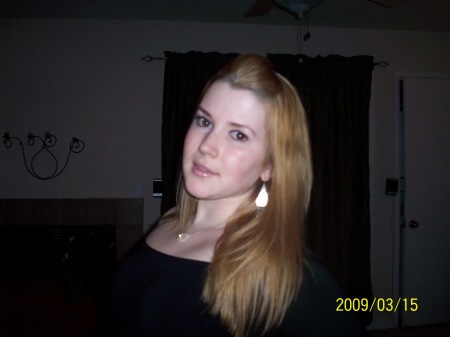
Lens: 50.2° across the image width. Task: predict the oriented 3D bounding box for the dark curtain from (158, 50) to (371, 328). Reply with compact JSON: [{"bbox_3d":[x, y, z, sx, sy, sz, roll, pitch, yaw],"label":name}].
[{"bbox_3d":[0.340,0.180,3.700,1.660,2.130,0.130,0,1,-7],"label":"dark curtain"}]

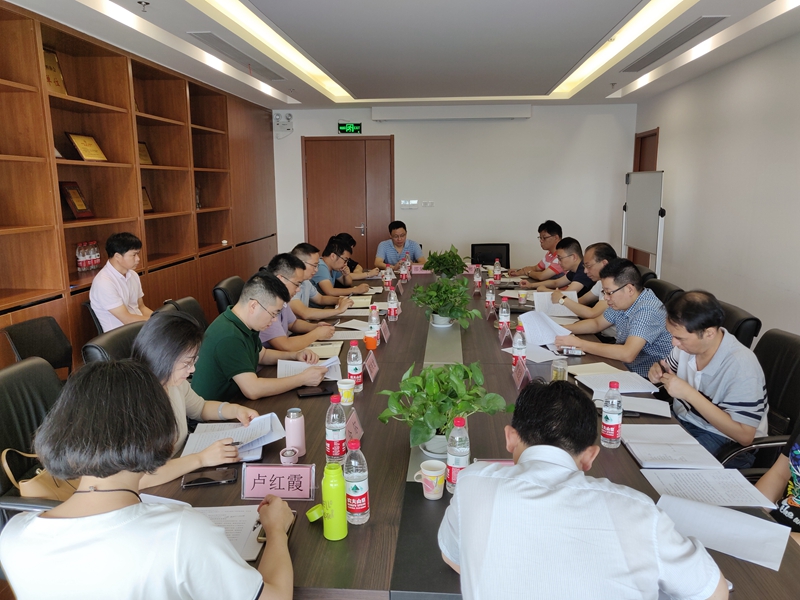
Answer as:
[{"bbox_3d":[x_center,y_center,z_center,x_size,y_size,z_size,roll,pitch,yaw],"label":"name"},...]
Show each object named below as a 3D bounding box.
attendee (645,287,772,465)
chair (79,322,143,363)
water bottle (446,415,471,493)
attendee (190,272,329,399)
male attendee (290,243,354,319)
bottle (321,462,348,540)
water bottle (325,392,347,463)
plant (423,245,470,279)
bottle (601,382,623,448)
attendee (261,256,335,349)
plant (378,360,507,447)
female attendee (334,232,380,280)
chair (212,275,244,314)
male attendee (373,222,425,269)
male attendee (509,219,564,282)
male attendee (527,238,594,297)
[{"bbox_3d":[1.258,0.566,2.507,0.680,1.240,0.530,-2,11,-7],"label":"attendee"},{"bbox_3d":[-0.836,0.644,2.327,0.620,1.095,0.580,1,11,5],"label":"chair"},{"bbox_3d":[0.179,0.468,1.761,0.066,0.232,0.066,1,11,5],"label":"water bottle"},{"bbox_3d":[-0.629,0.476,2.694,0.700,1.240,0.540,1,11,3],"label":"attendee"},{"bbox_3d":[-0.575,0.210,4.028,0.700,1.240,0.540,1,11,3],"label":"male attendee"},{"bbox_3d":[-0.161,0.508,1.453,0.065,0.203,0.065,1,11,5],"label":"bottle"},{"bbox_3d":[-0.200,0.416,1.843,0.066,0.232,0.066,1,11,5],"label":"water bottle"},{"bbox_3d":[0.440,-0.345,5.379,0.430,0.335,0.400,1,11,5],"label":"plant"},{"bbox_3d":[0.762,0.407,2.056,0.066,0.232,0.066,1,11,5],"label":"bottle"},{"bbox_3d":[-0.698,0.341,3.633,0.680,1.255,0.530,1,11,5],"label":"attendee"},{"bbox_3d":[0.155,0.373,2.037,0.470,0.320,0.400,1,11,5],"label":"plant"},{"bbox_3d":[-0.480,-0.087,5.913,0.660,1.200,0.500,0,11,0],"label":"female attendee"},{"bbox_3d":[-0.751,0.419,3.452,0.620,1.095,0.580,1,11,5],"label":"chair"},{"bbox_3d":[0.004,-0.243,6.352,0.580,1.215,0.680,0,11,2],"label":"male attendee"},{"bbox_3d":[1.422,-0.147,5.726,0.750,1.270,0.560,0,11,2],"label":"male attendee"},{"bbox_3d":[1.406,0.045,5.029,0.740,1.165,0.560,1,11,3],"label":"male attendee"}]

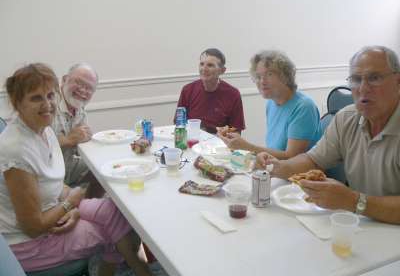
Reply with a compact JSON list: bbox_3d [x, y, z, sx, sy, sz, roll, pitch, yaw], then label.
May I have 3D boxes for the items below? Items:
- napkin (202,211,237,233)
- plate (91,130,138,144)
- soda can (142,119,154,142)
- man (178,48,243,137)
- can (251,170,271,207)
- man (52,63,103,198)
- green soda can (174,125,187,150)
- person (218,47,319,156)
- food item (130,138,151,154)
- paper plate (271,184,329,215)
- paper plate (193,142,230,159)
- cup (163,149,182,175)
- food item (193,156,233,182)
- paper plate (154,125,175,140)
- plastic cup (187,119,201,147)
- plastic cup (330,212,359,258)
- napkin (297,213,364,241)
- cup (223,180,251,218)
[{"bbox_3d":[0.069,0.276,1.431,0.062,0.011,0.185,-7,16,-23],"label":"napkin"},{"bbox_3d":[-0.520,-0.004,2.543,0.268,0.022,0.268,0,14,0],"label":"plate"},{"bbox_3d":[-0.315,-0.045,2.502,0.066,0.122,0.066,-2,14,-10],"label":"soda can"},{"bbox_3d":[0.092,0.022,2.844,0.500,1.230,0.720,-2,15,-6],"label":"man"},{"bbox_3d":[0.227,0.189,1.552,0.066,0.122,0.066,0,14,0],"label":"can"},{"bbox_3d":[-0.740,0.159,2.470,0.780,1.220,0.540,7,16,27],"label":"man"},{"bbox_3d":[-0.105,-0.002,2.327,0.066,0.122,0.066,0,14,0],"label":"green soda can"},{"bbox_3d":[0.396,0.180,2.189,0.740,1.250,0.540,-11,18,-34],"label":"person"},{"bbox_3d":[-0.323,0.041,2.246,0.110,0.060,0.090,-1,15,0],"label":"food item"},{"bbox_3d":[0.405,0.233,1.552,0.268,0.022,0.268,-1,15,0],"label":"paper plate"},{"bbox_3d":[0.093,0.070,2.189,0.262,0.022,0.262,-1,15,0],"label":"paper plate"},{"bbox_3d":[-0.127,0.110,1.896,0.087,0.110,0.087,0,14,0],"label":"cup"},{"bbox_3d":[0.049,0.137,1.913,0.100,0.050,0.195,-9,17,-33],"label":"food item"},{"bbox_3d":[-0.165,-0.034,2.669,0.265,0.020,0.265,0,14,0],"label":"paper plate"},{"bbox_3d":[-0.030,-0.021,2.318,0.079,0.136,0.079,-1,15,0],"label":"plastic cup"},{"bbox_3d":[0.408,0.283,1.189,0.077,0.112,0.077,-1,15,0],"label":"plastic cup"},{"bbox_3d":[0.435,0.284,1.404,0.170,0.008,0.195,-4,14,-15],"label":"napkin"},{"bbox_3d":[0.130,0.218,1.448,0.087,0.112,0.087,-1,15,0],"label":"cup"}]

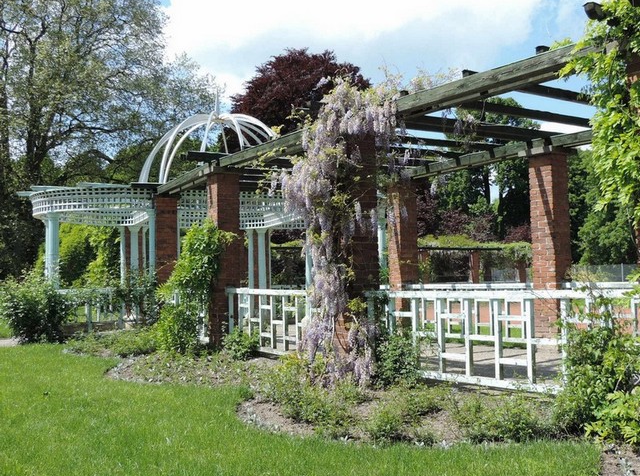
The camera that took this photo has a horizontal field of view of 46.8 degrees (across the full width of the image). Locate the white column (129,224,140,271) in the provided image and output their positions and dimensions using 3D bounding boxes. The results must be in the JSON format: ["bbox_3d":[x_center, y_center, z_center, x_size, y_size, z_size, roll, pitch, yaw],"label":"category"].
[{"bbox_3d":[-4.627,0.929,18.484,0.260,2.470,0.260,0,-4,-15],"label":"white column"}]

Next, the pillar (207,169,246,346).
[{"bbox_3d":[-1.529,0.332,11.755,0.375,2.730,0.375,1,-4,-32],"label":"pillar"}]

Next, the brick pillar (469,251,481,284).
[{"bbox_3d":[8.295,1.974,39.446,0.380,2.680,0.380,1,-4,-28],"label":"brick pillar"}]

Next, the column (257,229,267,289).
[{"bbox_3d":[-1.530,0.958,19.782,0.260,2.470,0.260,0,-4,-15],"label":"column"}]

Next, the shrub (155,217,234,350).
[{"bbox_3d":[-1.975,0.744,11.729,1.170,2.040,0.900,-1,-4,0],"label":"shrub"}]

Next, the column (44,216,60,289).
[{"bbox_3d":[-5.350,0.722,14.891,0.250,2.460,0.250,0,-4,-15],"label":"column"}]

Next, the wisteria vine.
[{"bbox_3d":[0.227,-0.075,8.172,1.230,3.290,1.050,-1,-4,0],"label":"wisteria vine"}]

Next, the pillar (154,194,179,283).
[{"bbox_3d":[-2.983,0.531,14.400,0.375,2.690,0.375,1,-4,-24],"label":"pillar"}]

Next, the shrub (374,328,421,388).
[{"bbox_3d":[0.795,1.229,7.585,0.450,0.570,0.430,-1,-4,0],"label":"shrub"}]

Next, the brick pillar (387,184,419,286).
[{"bbox_3d":[1.489,0.374,13.302,0.375,2.700,0.375,1,-4,-32],"label":"brick pillar"}]

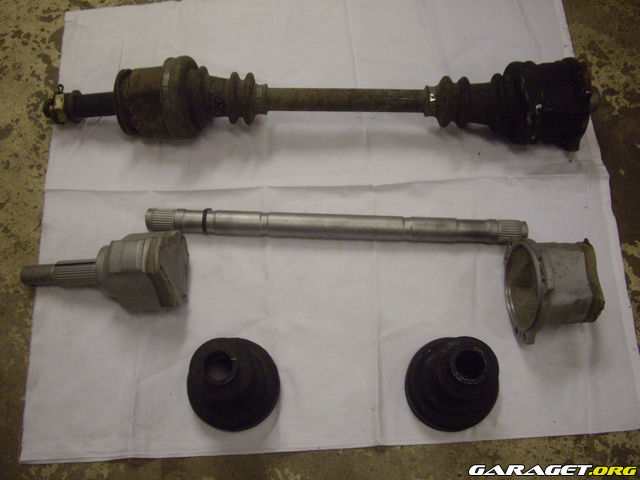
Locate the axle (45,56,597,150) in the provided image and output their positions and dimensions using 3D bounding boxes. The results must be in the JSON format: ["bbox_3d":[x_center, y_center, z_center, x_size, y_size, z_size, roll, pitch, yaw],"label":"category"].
[{"bbox_3d":[0.000,-0.151,0.766,0.600,0.092,0.096,-1,68,0],"label":"axle"}]

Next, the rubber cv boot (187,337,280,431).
[{"bbox_3d":[-0.085,0.124,0.649,0.092,0.103,0.092,0,68,0],"label":"rubber cv boot"}]

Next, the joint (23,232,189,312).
[{"bbox_3d":[-0.214,0.033,0.700,0.160,0.078,0.083,-2,68,-1],"label":"joint"}]

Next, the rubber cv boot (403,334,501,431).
[{"bbox_3d":[0.130,0.126,0.651,0.092,0.099,0.092,0,68,0],"label":"rubber cv boot"}]

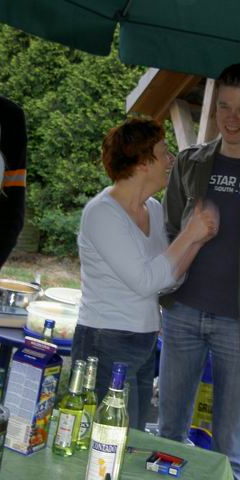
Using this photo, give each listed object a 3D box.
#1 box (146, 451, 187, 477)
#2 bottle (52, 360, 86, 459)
[{"bbox_3d":[0.114,0.557,1.789,0.084,0.020,0.066,10,4,11],"label":"box"},{"bbox_3d":[-0.120,0.414,1.786,0.061,0.230,0.061,9,4,0],"label":"bottle"}]

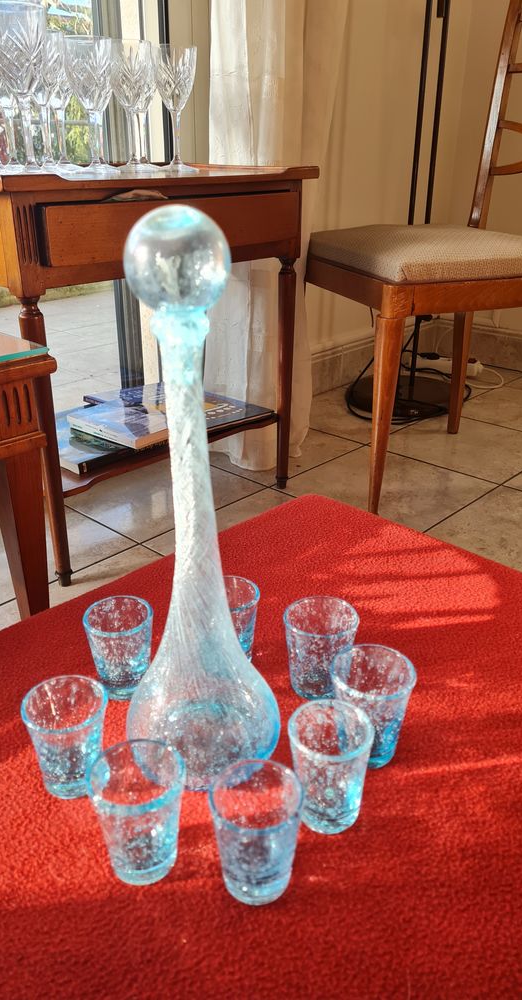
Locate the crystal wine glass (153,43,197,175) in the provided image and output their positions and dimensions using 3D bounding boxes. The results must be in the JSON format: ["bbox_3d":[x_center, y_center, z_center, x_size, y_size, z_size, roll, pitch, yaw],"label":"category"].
[{"bbox_3d":[-0.134,-0.606,1.170,0.072,0.174,0.072,0,25,0],"label":"crystal wine glass"}]

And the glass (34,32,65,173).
[{"bbox_3d":[-0.316,-0.575,1.089,0.070,0.170,0.070,0,25,0],"label":"glass"}]

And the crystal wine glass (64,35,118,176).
[{"bbox_3d":[-0.247,-0.575,1.103,0.072,0.174,0.072,22,33,38],"label":"crystal wine glass"}]

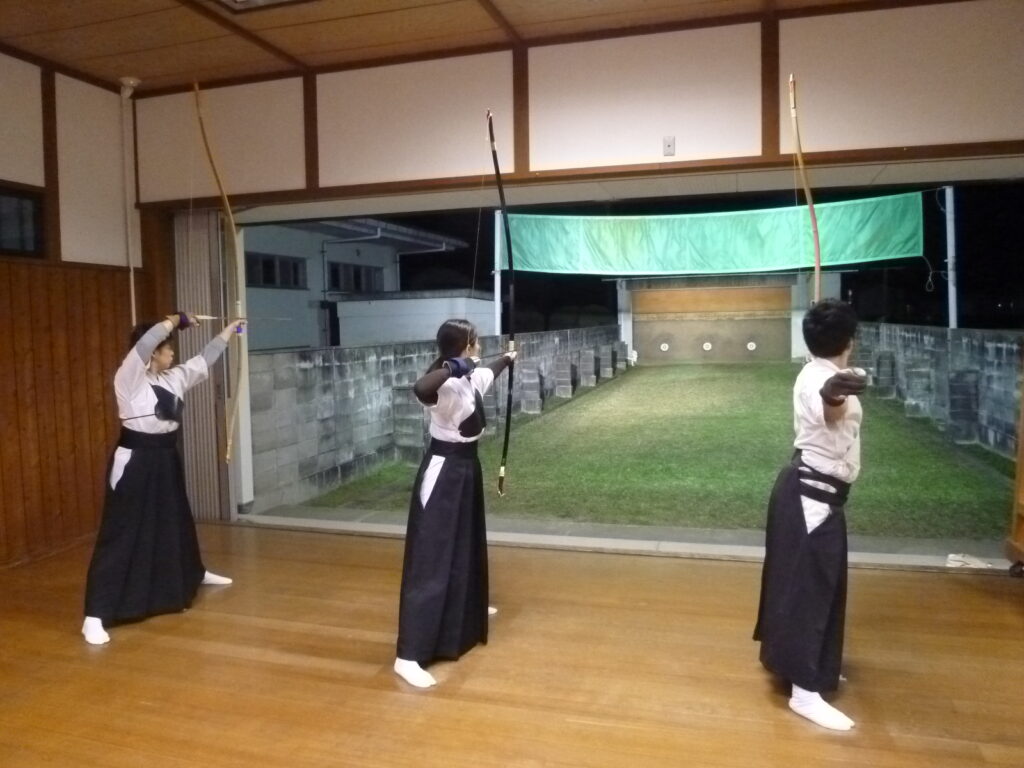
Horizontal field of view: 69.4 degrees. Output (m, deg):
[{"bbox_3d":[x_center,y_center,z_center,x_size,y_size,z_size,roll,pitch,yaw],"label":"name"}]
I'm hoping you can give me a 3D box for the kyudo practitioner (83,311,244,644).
[{"bbox_3d":[-1.837,0.419,3.954,0.442,1.558,1.065,1,5,17],"label":"kyudo practitioner"}]

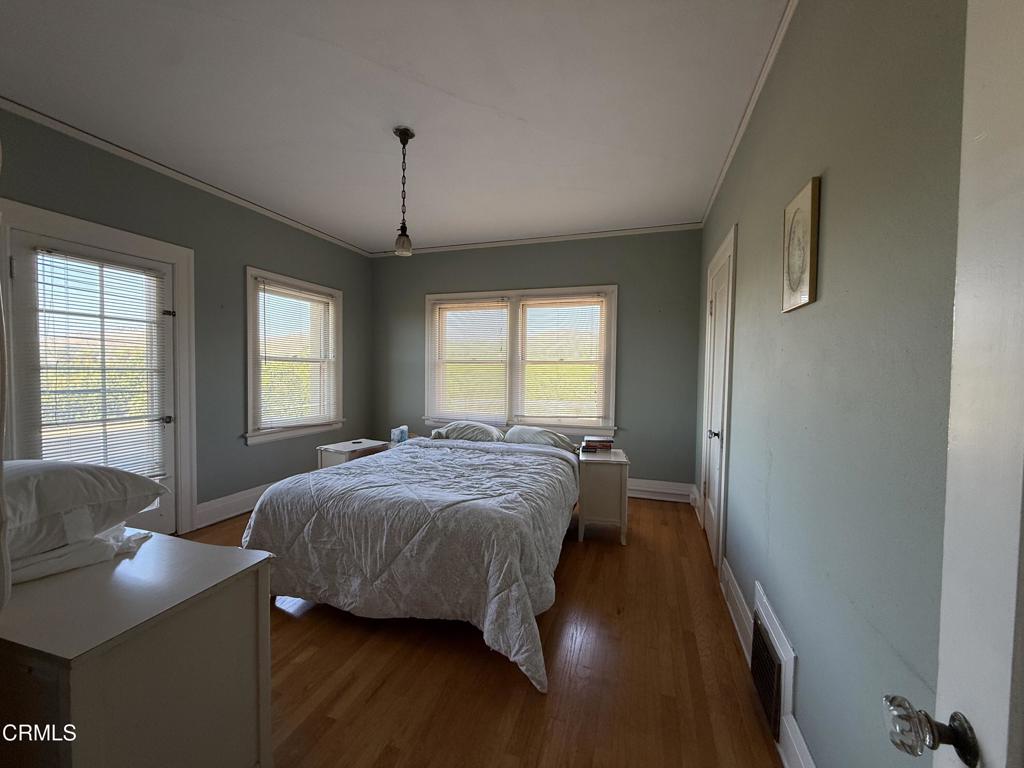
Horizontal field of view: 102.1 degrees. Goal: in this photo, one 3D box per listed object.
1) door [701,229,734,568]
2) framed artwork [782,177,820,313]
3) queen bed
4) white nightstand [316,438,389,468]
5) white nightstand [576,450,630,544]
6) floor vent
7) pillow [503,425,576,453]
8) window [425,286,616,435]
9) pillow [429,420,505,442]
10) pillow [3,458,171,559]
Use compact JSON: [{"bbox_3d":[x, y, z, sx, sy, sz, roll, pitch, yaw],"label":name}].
[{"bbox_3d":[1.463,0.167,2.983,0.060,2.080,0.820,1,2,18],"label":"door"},{"bbox_3d":[0.951,-0.439,1.366,0.027,0.370,0.240,1,2,18],"label":"framed artwork"},{"bbox_3d":[-0.441,0.834,2.827,1.740,0.630,1.870,1,2,18],"label":"queen bed"},{"bbox_3d":[-1.355,0.839,3.582,0.350,0.620,0.510,2,2,26],"label":"white nightstand"},{"bbox_3d":[0.734,0.875,3.335,0.360,0.620,0.515,1,2,10],"label":"white nightstand"},{"bbox_3d":[0.985,1.104,1.591,0.030,0.300,0.360,1,2,18],"label":"floor vent"},{"bbox_3d":[0.248,0.468,3.739,0.660,0.180,0.450,1,2,18],"label":"pillow"},{"bbox_3d":[0.026,-0.271,4.563,2.140,1.480,0.080,1,2,18],"label":"window"},{"bbox_3d":[-0.418,0.437,3.952,0.700,0.180,0.450,1,2,18],"label":"pillow"},{"bbox_3d":[-1.385,0.313,1.179,0.620,0.210,0.470,2,3,35],"label":"pillow"}]

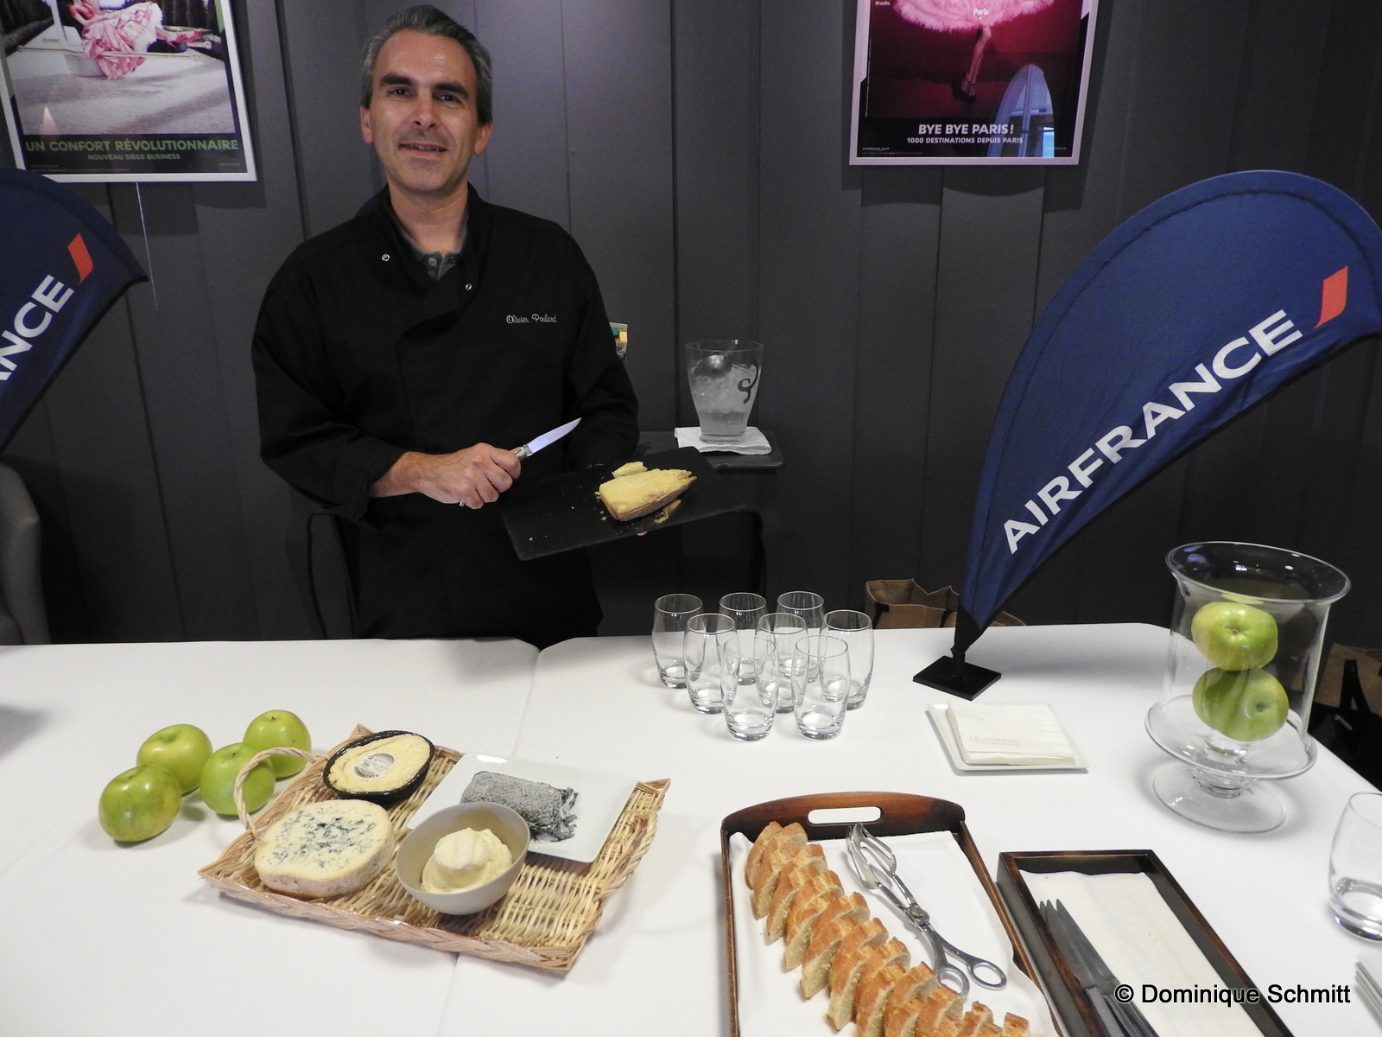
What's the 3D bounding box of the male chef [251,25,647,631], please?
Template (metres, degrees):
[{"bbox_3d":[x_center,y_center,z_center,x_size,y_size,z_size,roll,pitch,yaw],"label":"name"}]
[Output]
[{"bbox_3d":[-0.367,0.102,1.543,0.570,1.660,0.420,-4,17,-11],"label":"male chef"}]

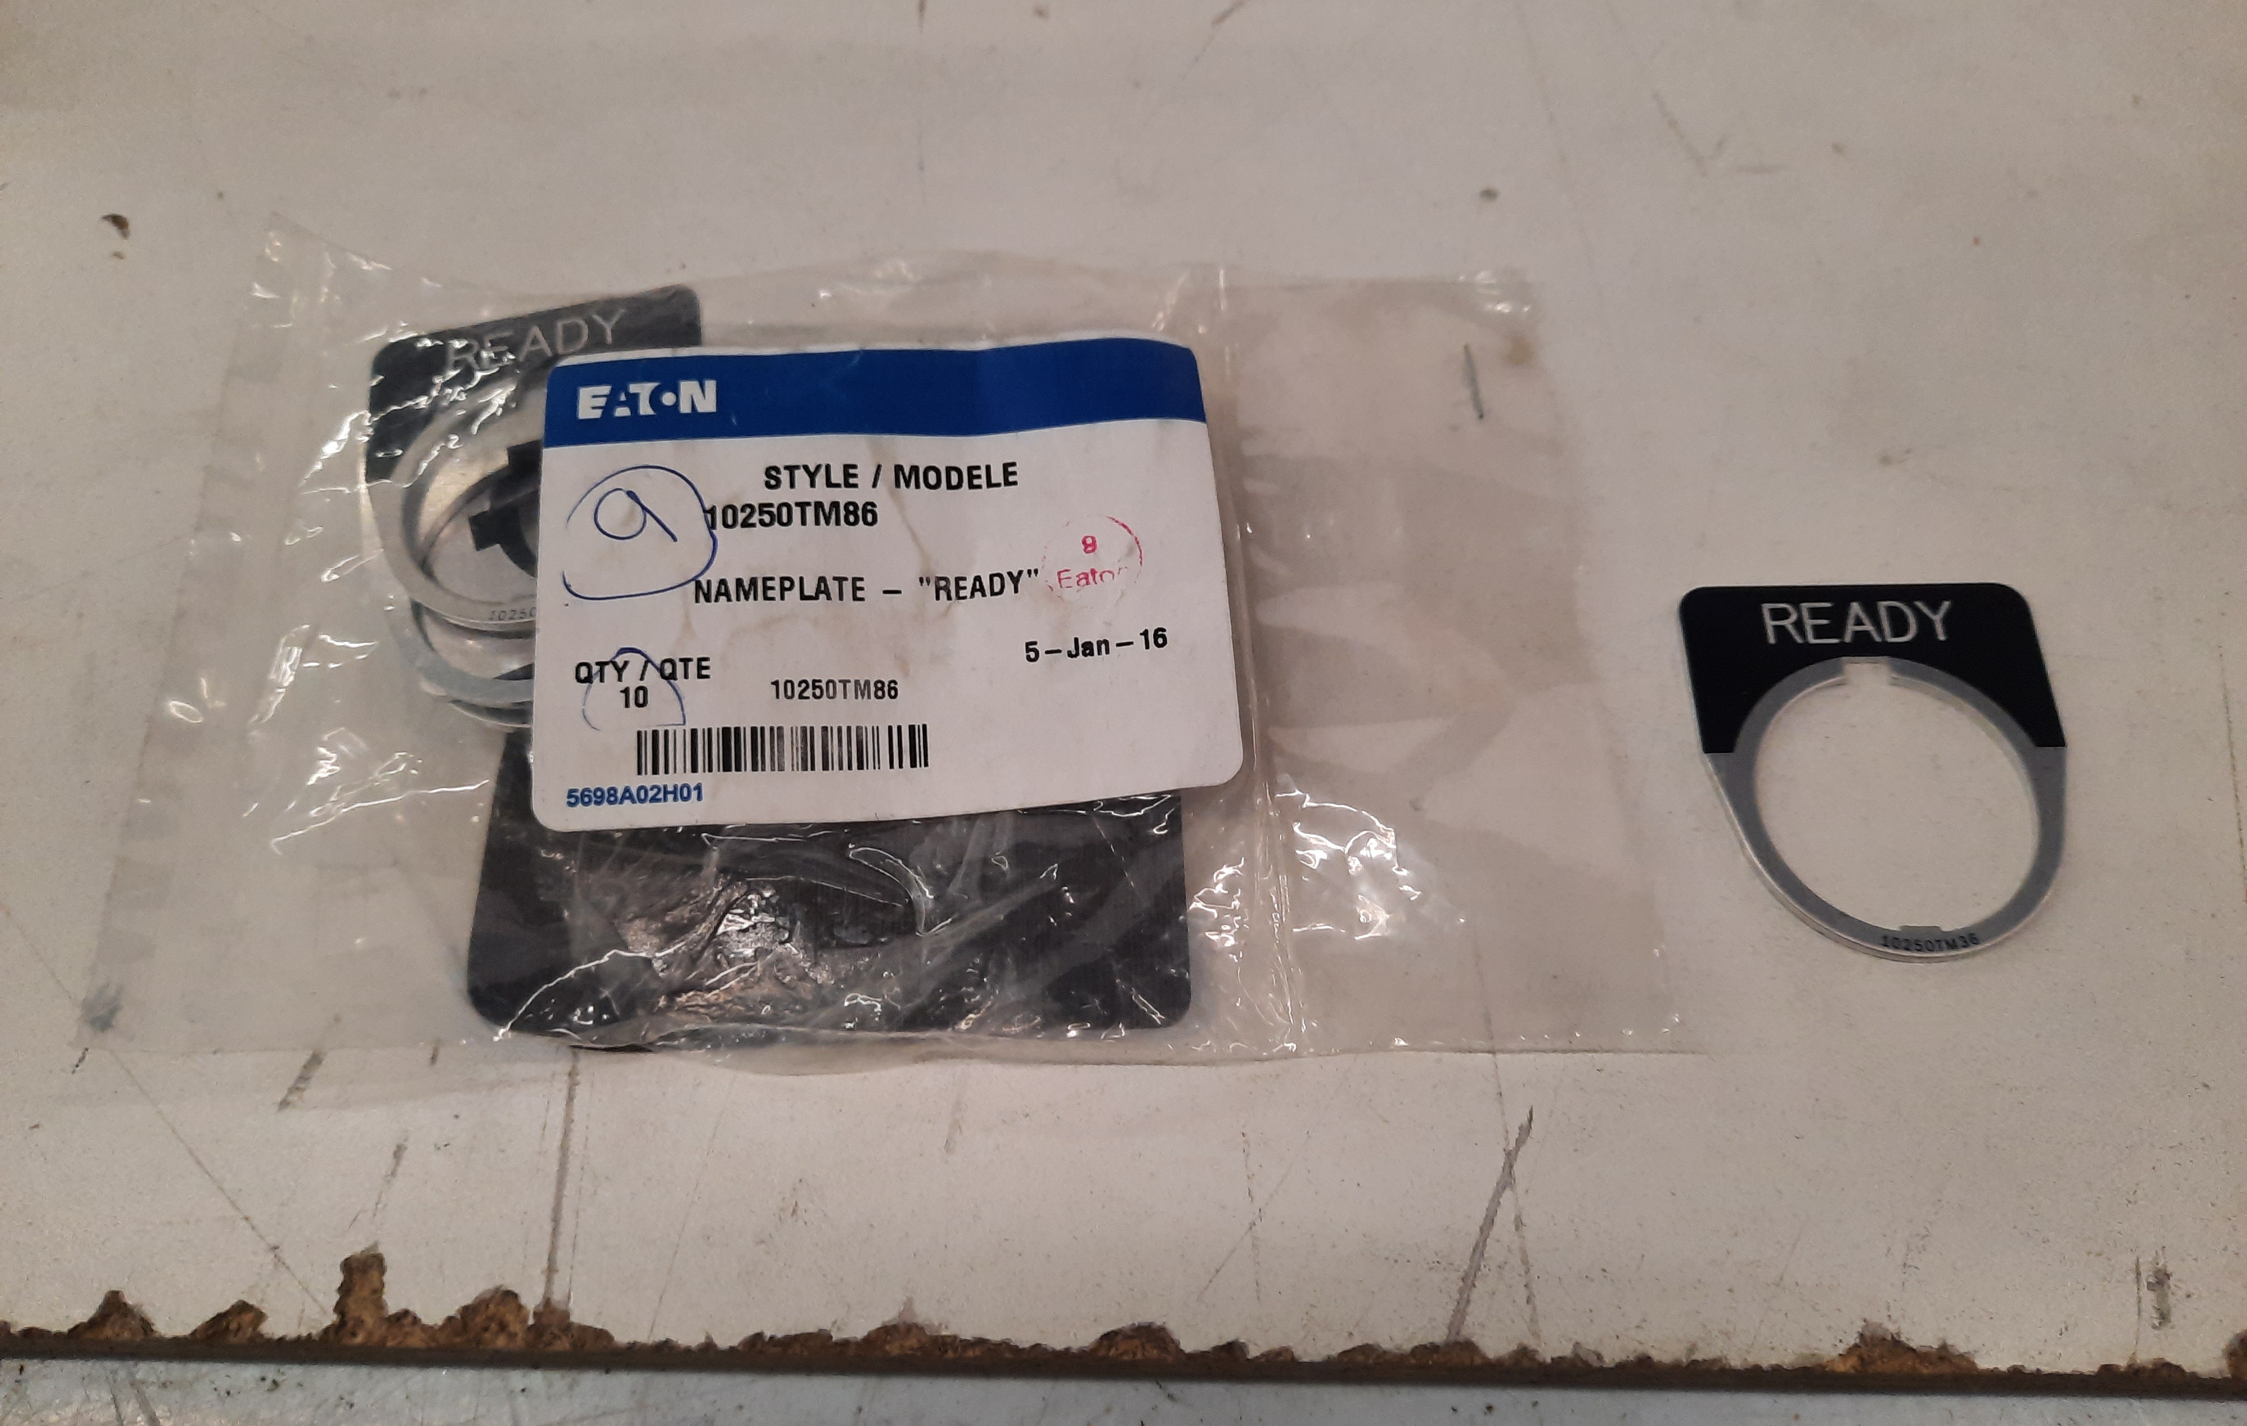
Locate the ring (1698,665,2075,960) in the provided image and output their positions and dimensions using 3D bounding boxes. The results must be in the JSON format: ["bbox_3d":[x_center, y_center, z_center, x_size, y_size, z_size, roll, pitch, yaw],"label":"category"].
[{"bbox_3d":[0.083,0.010,0.175,0.038,0.002,0.034,-1,67,2],"label":"ring"}]

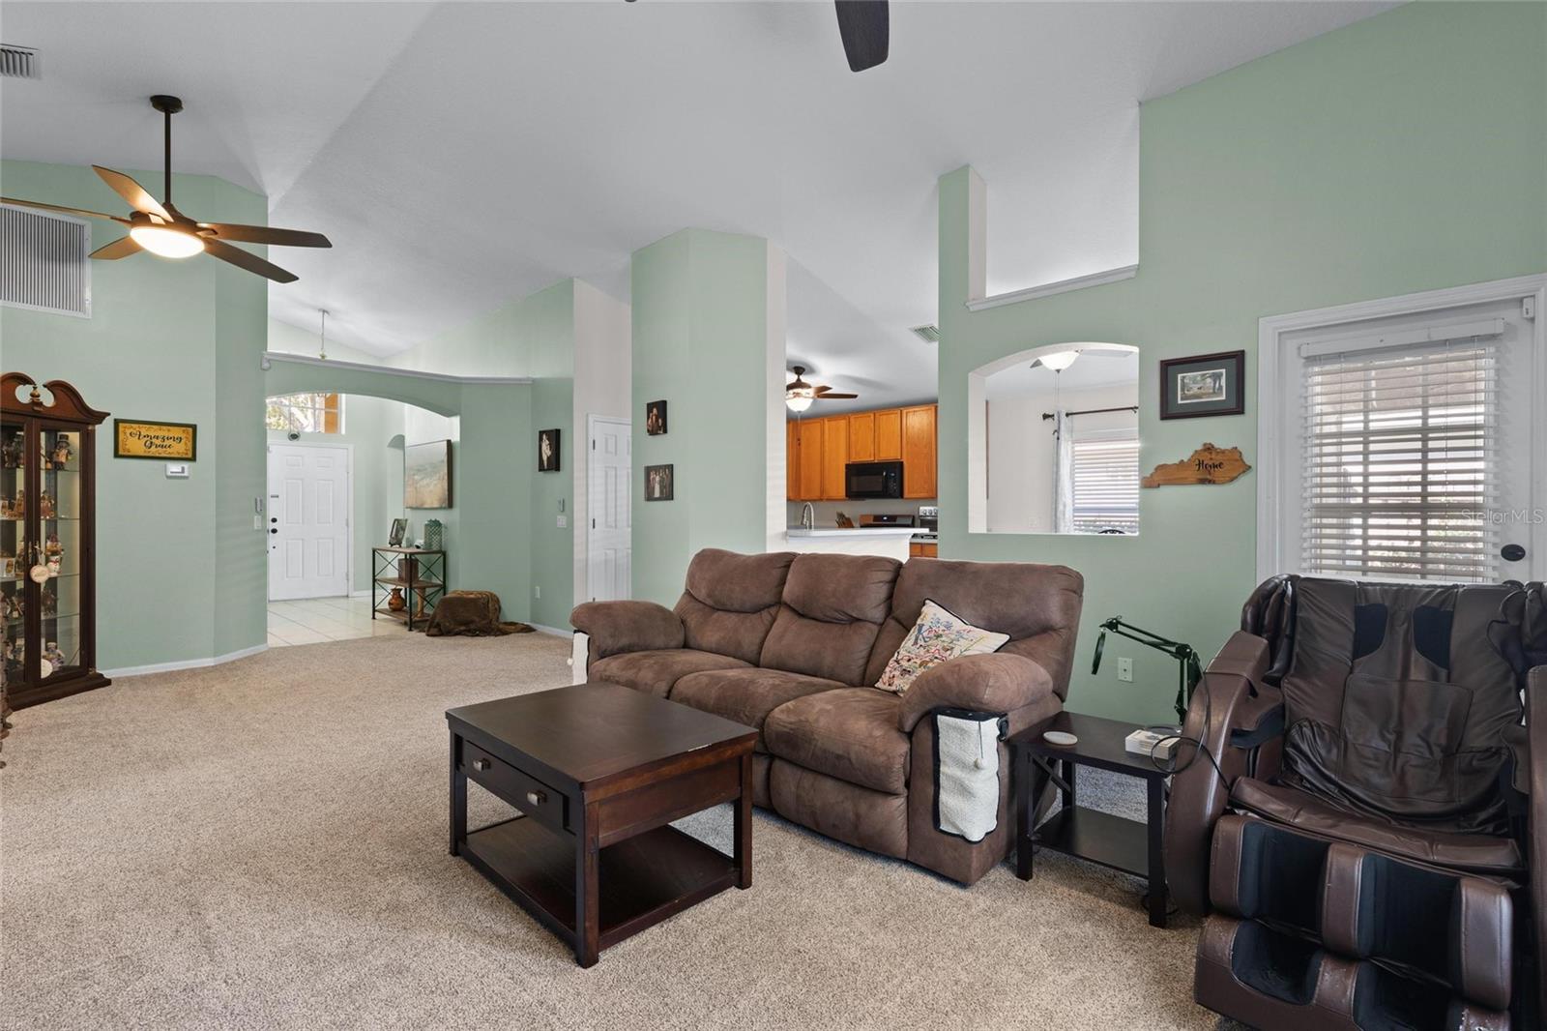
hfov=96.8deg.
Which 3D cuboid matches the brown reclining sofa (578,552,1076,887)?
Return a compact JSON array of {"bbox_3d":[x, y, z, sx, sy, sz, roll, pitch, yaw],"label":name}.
[{"bbox_3d":[0.097,0.693,3.263,2.260,0.975,1.040,0,0,42],"label":"brown reclining sofa"}]

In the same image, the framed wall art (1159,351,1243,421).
[{"bbox_3d":[2.171,-0.648,3.487,0.370,0.315,0.025,0,0,42],"label":"framed wall art"}]

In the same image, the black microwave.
[{"bbox_3d":[1.264,-0.385,7.893,0.760,0.420,0.400,0,0,42],"label":"black microwave"}]

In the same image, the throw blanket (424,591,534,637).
[{"bbox_3d":[-2.920,0.985,7.030,0.930,0.390,0.720,0,0,0],"label":"throw blanket"}]

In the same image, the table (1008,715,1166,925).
[{"bbox_3d":[1.104,0.958,2.269,0.450,0.445,0.460,0,0,41],"label":"table"}]

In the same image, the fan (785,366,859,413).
[{"bbox_3d":[0.285,-1.385,7.560,1.310,0.510,1.310,0,0,42],"label":"fan"}]

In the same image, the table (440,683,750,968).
[{"bbox_3d":[-0.602,0.935,2.297,0.925,0.490,0.605,0,0,44],"label":"table"}]

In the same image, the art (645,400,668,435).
[{"bbox_3d":[-0.985,-0.818,5.790,0.225,0.272,0.030,0,0,42],"label":"art"}]

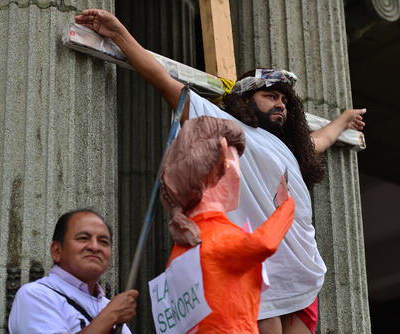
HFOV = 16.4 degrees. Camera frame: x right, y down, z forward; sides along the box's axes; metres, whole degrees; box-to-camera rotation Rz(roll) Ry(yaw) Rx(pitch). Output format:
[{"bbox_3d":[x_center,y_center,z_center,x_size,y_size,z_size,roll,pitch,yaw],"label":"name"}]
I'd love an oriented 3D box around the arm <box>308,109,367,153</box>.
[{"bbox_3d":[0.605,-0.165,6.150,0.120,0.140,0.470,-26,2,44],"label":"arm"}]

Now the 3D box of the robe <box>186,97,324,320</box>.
[{"bbox_3d":[0.230,0.145,5.580,0.580,0.920,0.400,18,-30,-39],"label":"robe"}]

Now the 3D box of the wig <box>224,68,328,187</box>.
[{"bbox_3d":[0.307,-0.159,5.800,0.310,0.475,0.410,-21,-30,38],"label":"wig"}]

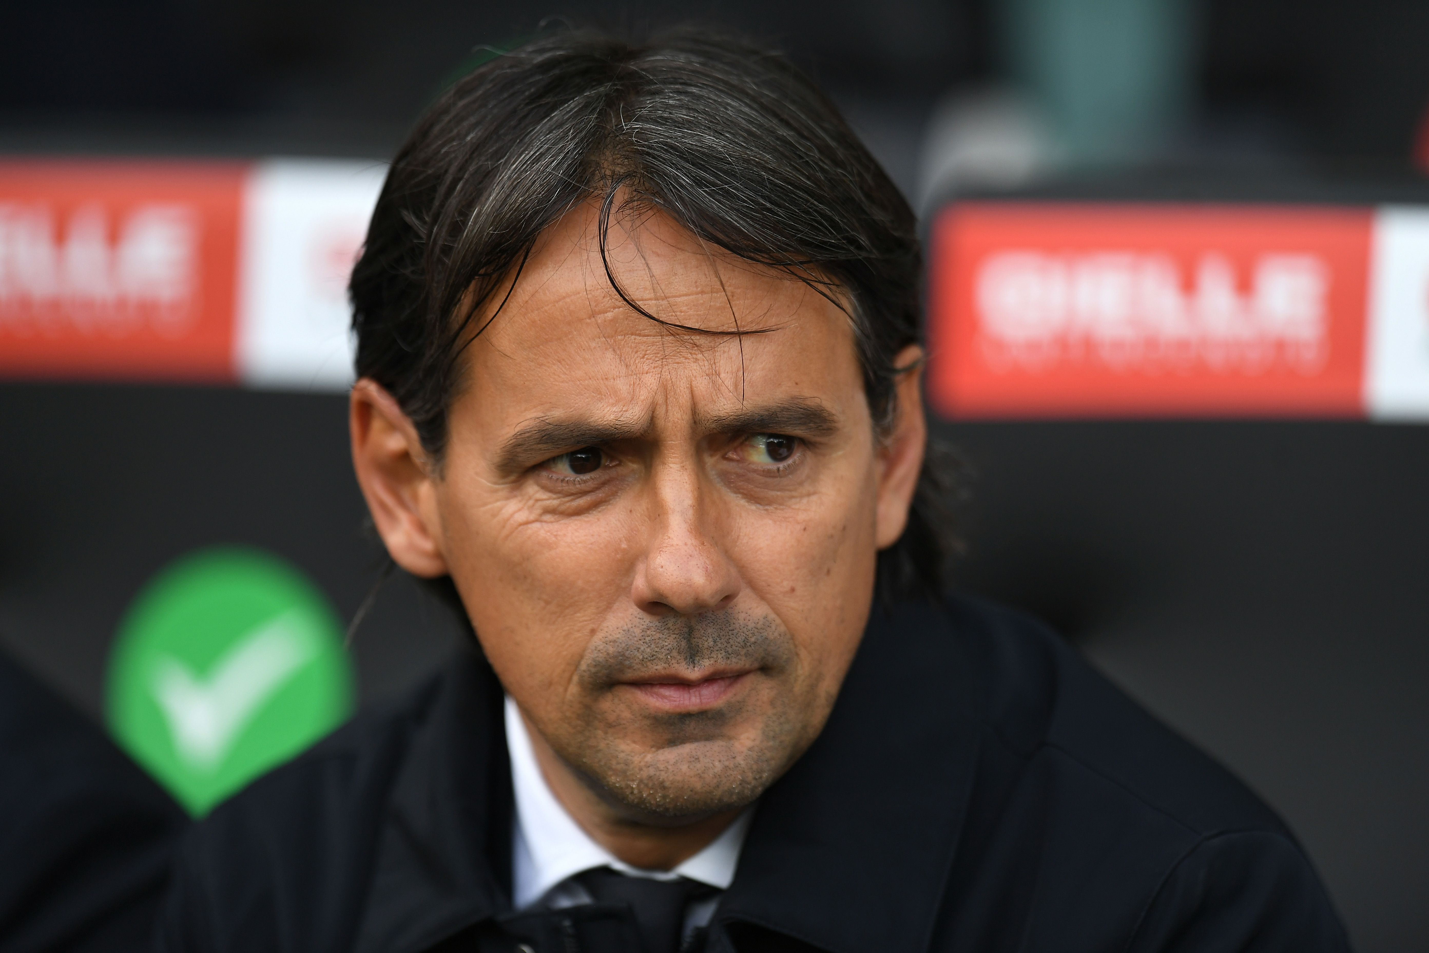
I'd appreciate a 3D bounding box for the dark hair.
[{"bbox_3d":[-0.024,-0.050,5.150,0.188,0.200,0.215,-4,7,-8],"label":"dark hair"}]

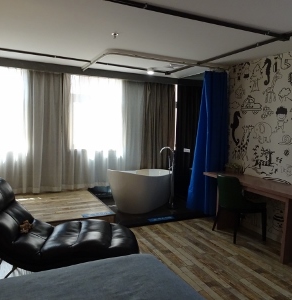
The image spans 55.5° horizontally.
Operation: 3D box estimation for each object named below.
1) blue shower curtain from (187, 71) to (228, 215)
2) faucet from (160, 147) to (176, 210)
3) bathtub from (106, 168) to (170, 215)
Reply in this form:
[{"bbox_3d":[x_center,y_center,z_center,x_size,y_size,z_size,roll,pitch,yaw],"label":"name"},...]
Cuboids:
[{"bbox_3d":[1.009,-0.108,4.641,0.460,2.372,0.397,-1,5,-26],"label":"blue shower curtain"},{"bbox_3d":[0.401,0.490,4.920,0.320,1.087,0.160,1,5,-8],"label":"faucet"},{"bbox_3d":[-0.071,0.688,4.858,1.254,0.679,0.679,-1,5,-26],"label":"bathtub"}]

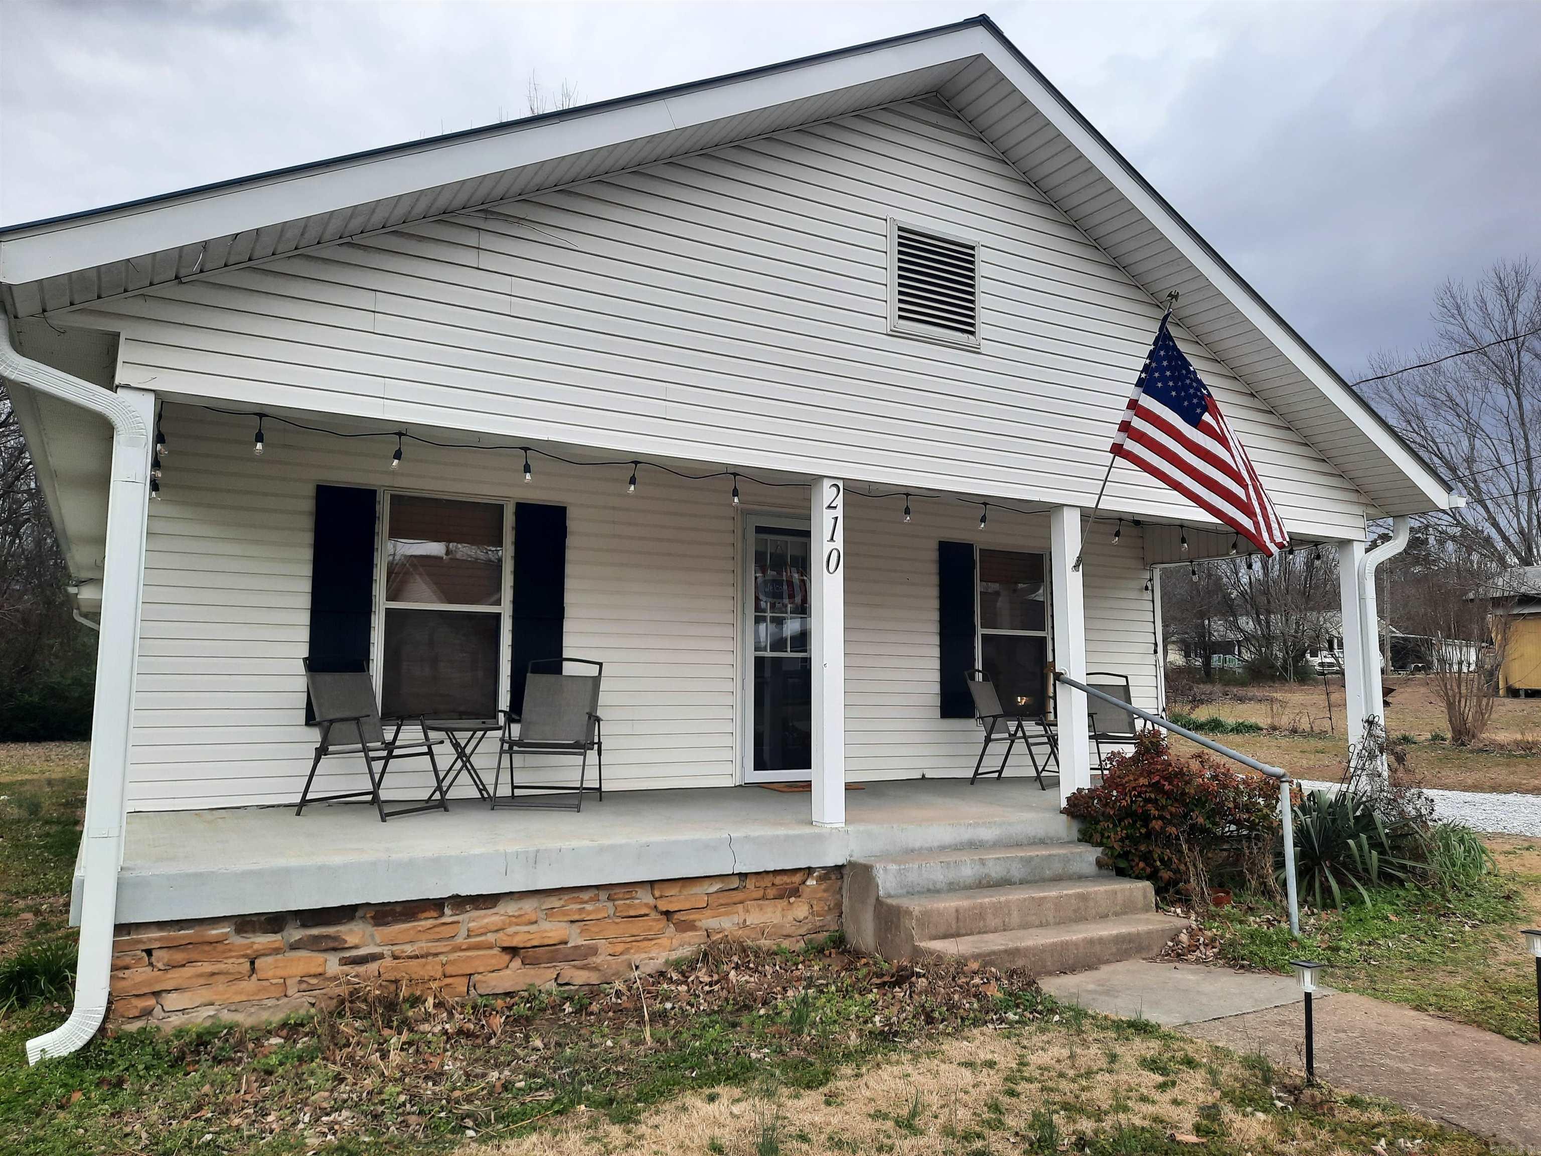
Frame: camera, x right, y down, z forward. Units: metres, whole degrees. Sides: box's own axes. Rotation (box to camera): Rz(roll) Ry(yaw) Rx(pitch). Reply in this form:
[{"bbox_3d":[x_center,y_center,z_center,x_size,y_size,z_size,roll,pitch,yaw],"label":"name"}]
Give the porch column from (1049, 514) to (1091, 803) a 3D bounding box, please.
[{"bbox_3d":[1.943,0.510,7.229,0.140,1.955,0.135,4,-7,-30],"label":"porch column"}]

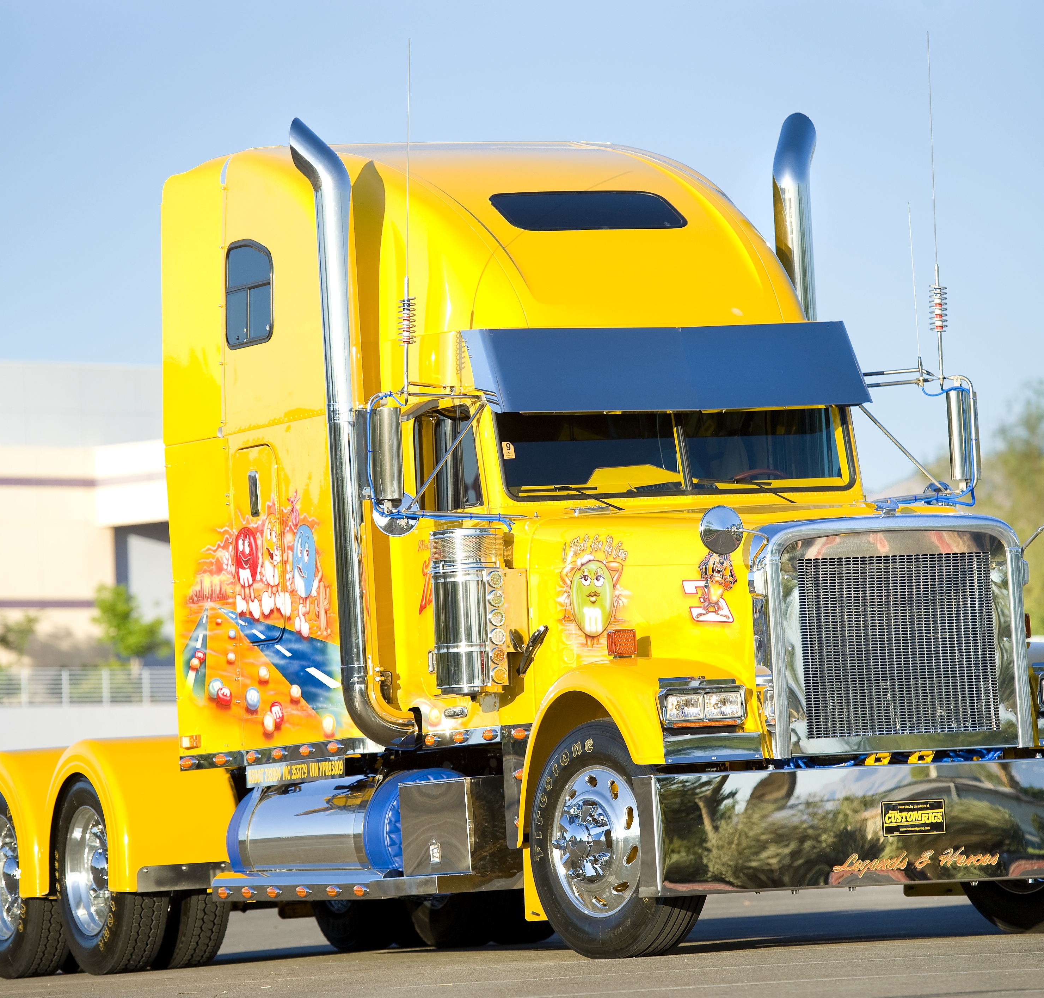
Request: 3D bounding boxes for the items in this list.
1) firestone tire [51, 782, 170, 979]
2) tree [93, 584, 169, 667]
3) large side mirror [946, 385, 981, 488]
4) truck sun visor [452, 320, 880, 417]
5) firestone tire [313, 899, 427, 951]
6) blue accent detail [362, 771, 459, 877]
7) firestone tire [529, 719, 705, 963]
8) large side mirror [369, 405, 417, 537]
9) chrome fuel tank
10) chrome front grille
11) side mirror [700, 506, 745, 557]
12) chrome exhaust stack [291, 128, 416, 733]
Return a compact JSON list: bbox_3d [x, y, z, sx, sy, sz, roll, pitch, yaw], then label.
[{"bbox_3d":[-2.069,1.871,36.709,0.280,1.040,1.040,-2,-3,-24],"label":"firestone tire"},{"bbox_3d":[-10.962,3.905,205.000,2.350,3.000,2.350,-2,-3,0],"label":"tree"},{"bbox_3d":[2.038,-0.292,33.695,0.165,0.430,0.085,-1,-4,-44],"label":"large side mirror"},{"bbox_3d":[0.677,-0.584,32.909,1.840,0.430,0.650,-2,-3,-24],"label":"truck sun visor"},{"bbox_3d":[-0.827,1.875,38.693,0.280,1.040,1.040,-2,-3,-24],"label":"firestone tire"},{"bbox_3d":[-0.414,1.555,33.529,0.650,0.640,0.200,-2,-3,-24],"label":"blue accent detail"},{"bbox_3d":[0.428,1.466,31.308,0.280,1.020,1.020,-1,-3,-35],"label":"firestone tire"},{"bbox_3d":[-0.583,-0.127,32.319,0.235,0.594,0.160,-2,-3,-24],"label":"large side mirror"},{"bbox_3d":[-0.781,1.616,34.360,0.650,0.650,1.700,-2,-3,-24],"label":"chrome fuel tank"},{"bbox_3d":[1.600,0.619,30.923,0.912,0.768,0.065,-2,-3,-24],"label":"chrome front grille"},{"bbox_3d":[0.842,0.133,30.718,0.205,0.210,0.080,-3,-3,-14],"label":"side mirror"},{"bbox_3d":[-0.800,-0.305,33.448,0.430,2.930,0.370,-2,-3,-24],"label":"chrome exhaust stack"}]

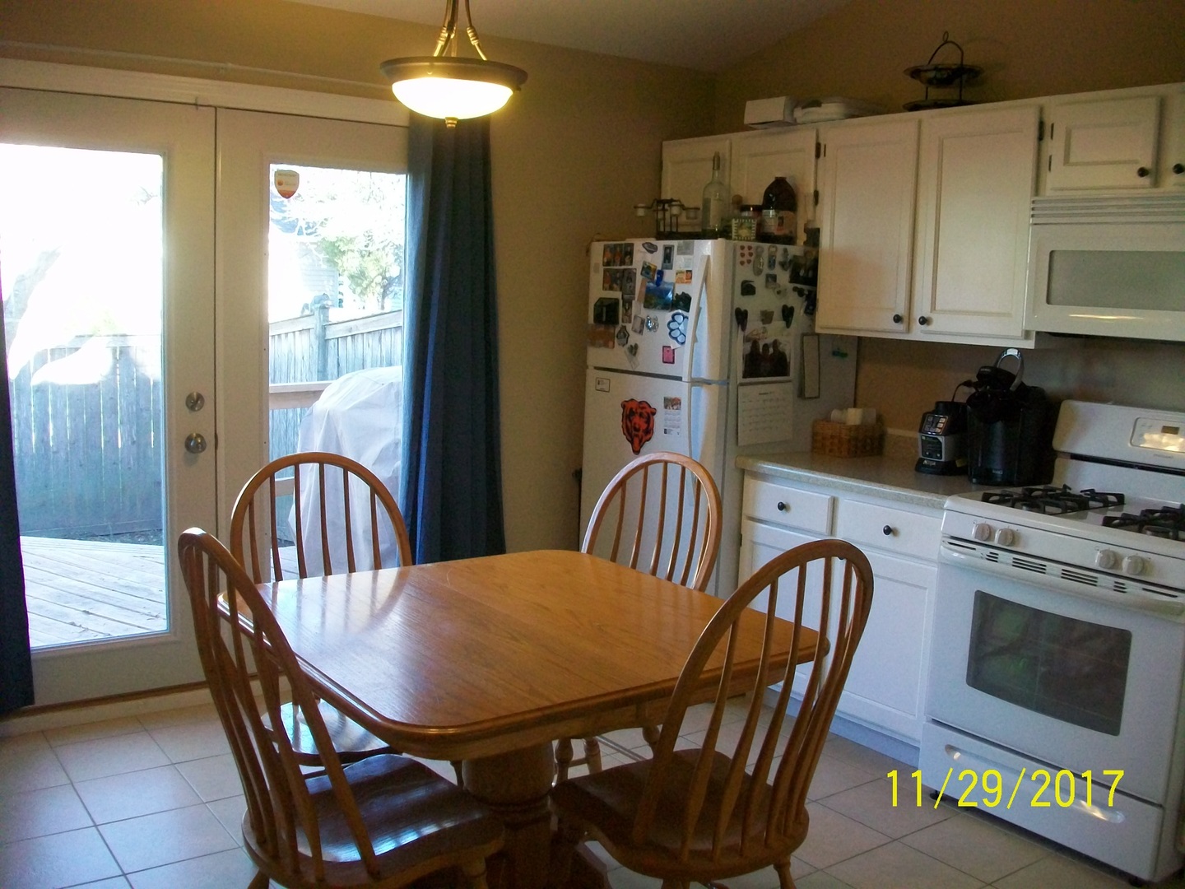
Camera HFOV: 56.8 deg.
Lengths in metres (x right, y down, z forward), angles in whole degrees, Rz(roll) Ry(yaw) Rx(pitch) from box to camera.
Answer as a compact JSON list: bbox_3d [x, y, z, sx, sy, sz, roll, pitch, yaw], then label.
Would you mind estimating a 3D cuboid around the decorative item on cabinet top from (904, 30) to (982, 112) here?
[{"bbox_3d":[1.191,-1.254,3.723,0.270,0.310,0.270,-3,9,-37],"label":"decorative item on cabinet top"}]

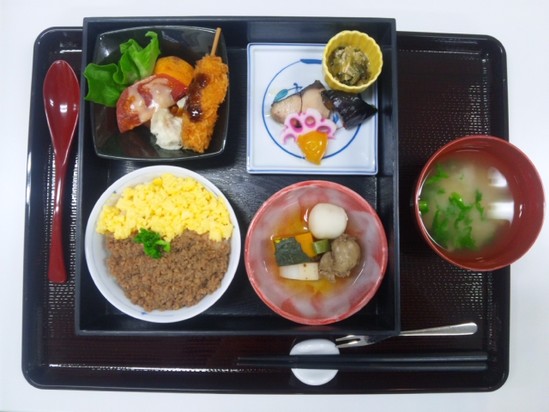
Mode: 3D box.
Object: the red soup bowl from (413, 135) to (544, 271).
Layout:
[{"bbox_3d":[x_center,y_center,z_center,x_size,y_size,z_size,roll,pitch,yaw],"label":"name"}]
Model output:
[{"bbox_3d":[0.159,-0.001,0.374,0.104,0.067,0.104,0,87,-1],"label":"red soup bowl"}]

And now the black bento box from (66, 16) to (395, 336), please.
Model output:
[{"bbox_3d":[-0.029,-0.025,0.381,0.256,0.053,0.256,0,87,-1],"label":"black bento box"}]

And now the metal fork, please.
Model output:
[{"bbox_3d":[0.119,0.116,0.394,0.130,0.014,0.013,-6,87,-1],"label":"metal fork"}]

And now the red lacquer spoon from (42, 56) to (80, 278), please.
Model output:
[{"bbox_3d":[-0.191,-0.032,0.394,0.034,0.021,0.200,-1,87,-1],"label":"red lacquer spoon"}]

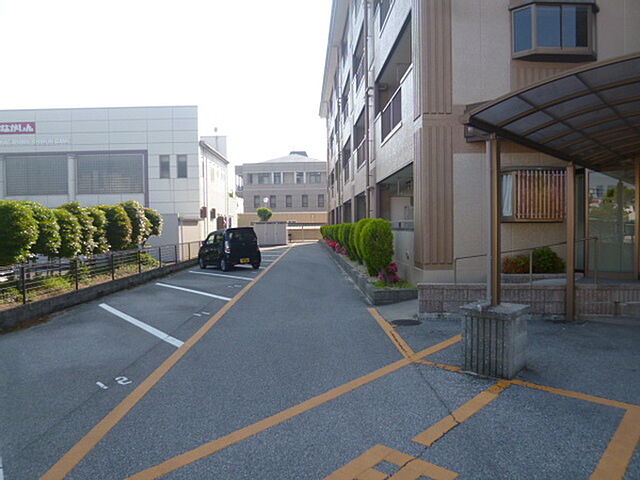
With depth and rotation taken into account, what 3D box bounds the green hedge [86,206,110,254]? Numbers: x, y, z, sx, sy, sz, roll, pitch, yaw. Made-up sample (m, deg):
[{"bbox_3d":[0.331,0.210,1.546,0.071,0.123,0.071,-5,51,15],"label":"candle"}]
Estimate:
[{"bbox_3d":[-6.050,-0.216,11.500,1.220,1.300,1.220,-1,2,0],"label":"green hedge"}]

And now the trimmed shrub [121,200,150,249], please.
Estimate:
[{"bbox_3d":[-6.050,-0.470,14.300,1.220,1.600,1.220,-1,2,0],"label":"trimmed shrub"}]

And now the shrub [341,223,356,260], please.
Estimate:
[{"bbox_3d":[1.360,0.092,15.700,0.880,1.380,0.880,-1,2,-2],"label":"shrub"}]

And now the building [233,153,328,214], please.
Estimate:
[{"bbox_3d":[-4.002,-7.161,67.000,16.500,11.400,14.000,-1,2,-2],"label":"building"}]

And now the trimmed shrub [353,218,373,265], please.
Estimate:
[{"bbox_3d":[1.440,0.114,13.600,0.880,1.520,0.880,-1,2,-2],"label":"trimmed shrub"}]

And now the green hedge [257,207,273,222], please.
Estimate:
[{"bbox_3d":[-5.754,-2.631,46.000,1.600,1.650,1.600,-1,2,-2],"label":"green hedge"}]

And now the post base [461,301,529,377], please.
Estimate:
[{"bbox_3d":[2.035,1.135,5.150,0.585,0.710,0.600,1,2,41],"label":"post base"}]

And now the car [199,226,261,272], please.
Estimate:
[{"bbox_3d":[-3.770,0.351,18.120,1.475,1.650,3.395,-2,2,-34],"label":"car"}]

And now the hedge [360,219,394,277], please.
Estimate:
[{"bbox_3d":[1.490,0.231,11.500,0.840,1.570,0.860,-1,2,-2],"label":"hedge"}]

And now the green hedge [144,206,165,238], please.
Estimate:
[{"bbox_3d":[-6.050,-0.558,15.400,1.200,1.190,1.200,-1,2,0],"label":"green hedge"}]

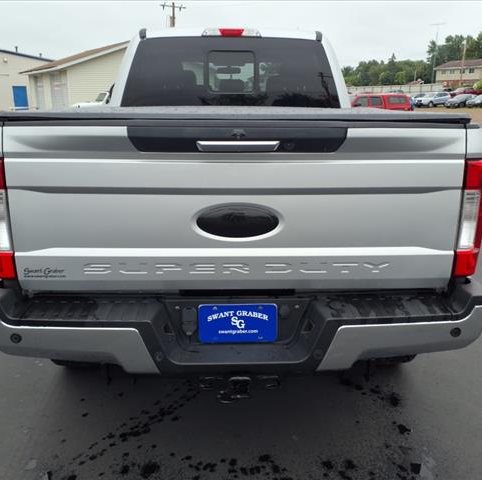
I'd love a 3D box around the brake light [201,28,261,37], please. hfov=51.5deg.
[{"bbox_3d":[-0.072,-1.669,4.024,0.475,0.068,0.080,0,16,-1],"label":"brake light"}]

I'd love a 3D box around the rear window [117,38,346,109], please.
[{"bbox_3d":[-0.077,-1.271,3.847,1.660,0.540,0.090,0,4,-2],"label":"rear window"}]

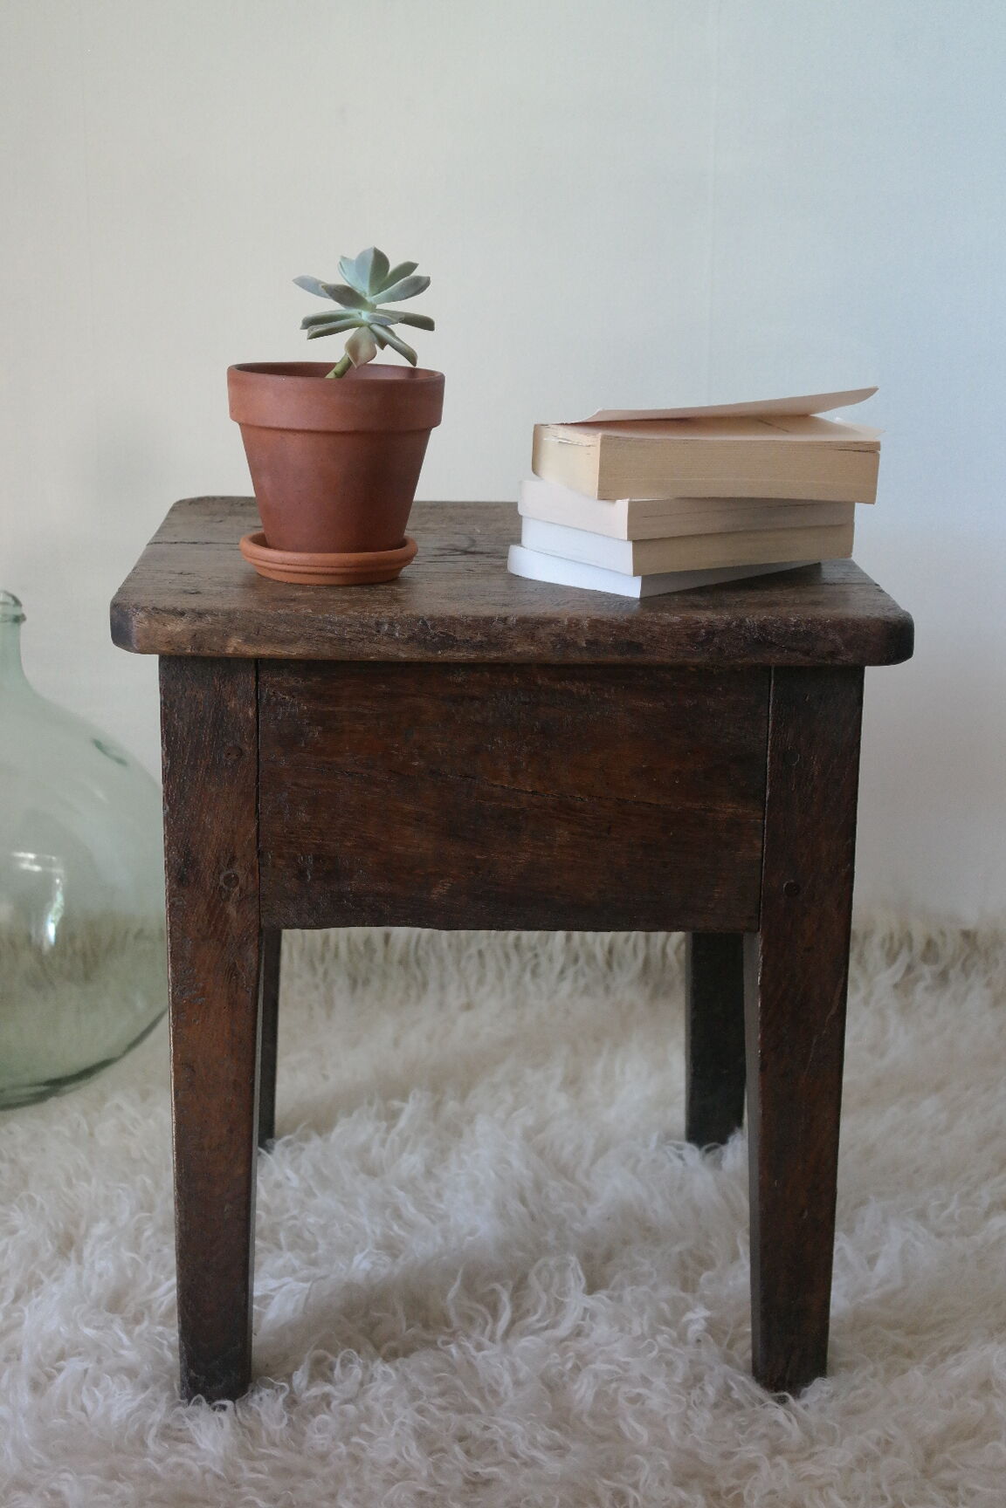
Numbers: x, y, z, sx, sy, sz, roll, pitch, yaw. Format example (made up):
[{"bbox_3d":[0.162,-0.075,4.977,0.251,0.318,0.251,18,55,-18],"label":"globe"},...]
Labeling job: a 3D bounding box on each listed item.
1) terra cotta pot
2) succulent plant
[{"bbox_3d":[-0.109,-0.187,1.457,0.140,0.128,0.140,1,15,0],"label":"terra cotta pot"},{"bbox_3d":[-0.090,-0.284,1.450,0.089,0.092,0.088,1,15,0],"label":"succulent plant"}]

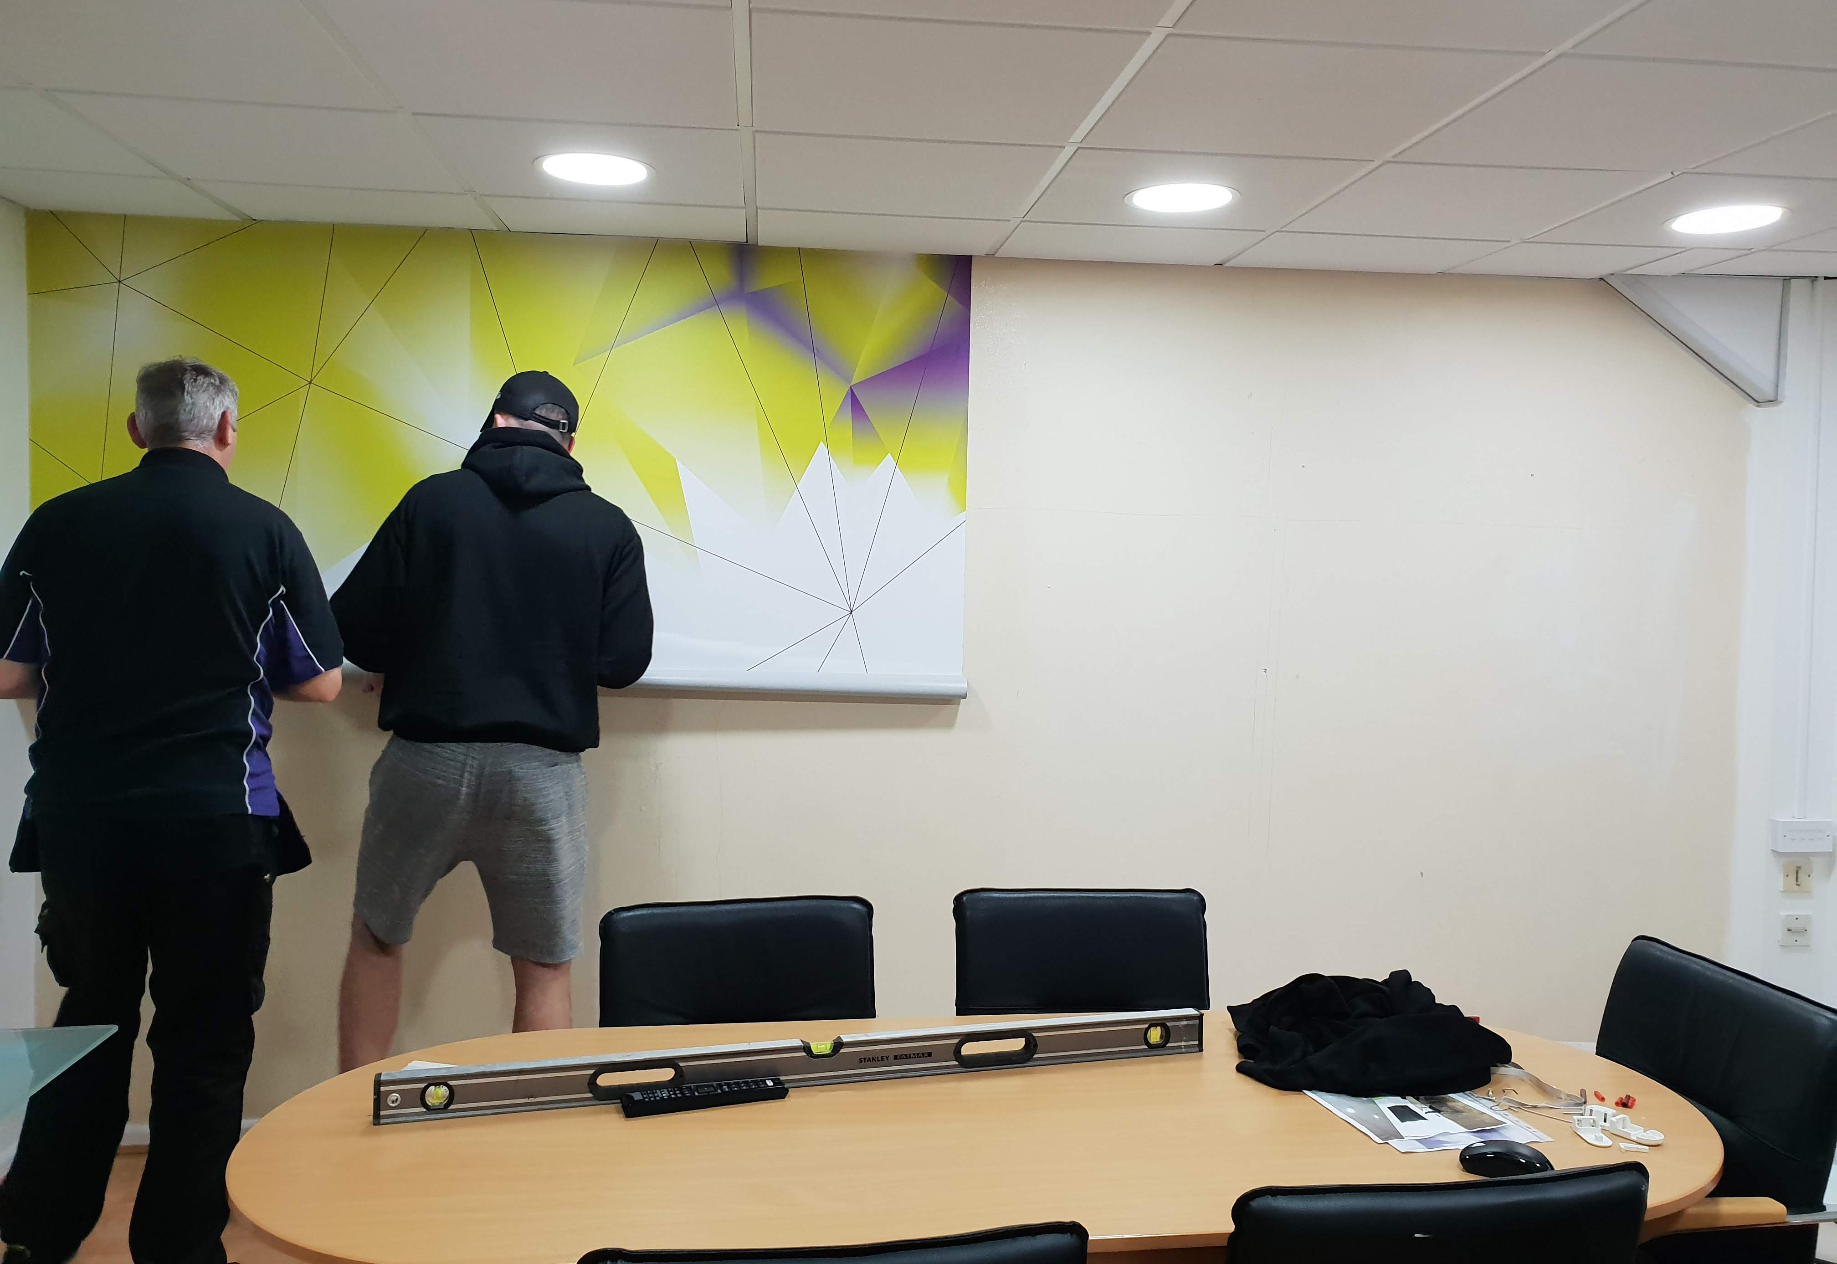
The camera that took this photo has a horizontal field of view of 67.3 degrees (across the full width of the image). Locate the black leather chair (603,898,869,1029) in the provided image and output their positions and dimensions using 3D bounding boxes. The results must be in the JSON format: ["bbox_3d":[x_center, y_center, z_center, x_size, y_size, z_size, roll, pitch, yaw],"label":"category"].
[{"bbox_3d":[-0.276,0.930,2.183,0.550,0.910,0.580,0,3,-12],"label":"black leather chair"}]

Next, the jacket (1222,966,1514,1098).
[{"bbox_3d":[0.693,0.605,2.174,0.430,0.135,0.310,1,4,-6],"label":"jacket"}]

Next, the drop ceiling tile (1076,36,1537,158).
[{"bbox_3d":[0.618,-0.886,2.305,0.595,0.020,0.595,1,4,-6],"label":"drop ceiling tile"}]

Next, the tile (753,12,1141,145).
[{"bbox_3d":[0.020,-0.894,2.243,0.595,0.020,0.595,1,4,-6],"label":"tile"}]

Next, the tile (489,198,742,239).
[{"bbox_3d":[-0.691,-0.970,3.228,0.595,0.018,0.373,1,4,-6],"label":"tile"}]

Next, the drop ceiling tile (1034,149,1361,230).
[{"bbox_3d":[0.554,-0.923,2.879,0.595,0.018,0.590,1,4,-6],"label":"drop ceiling tile"}]

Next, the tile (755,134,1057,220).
[{"bbox_3d":[-0.042,-0.930,2.814,0.595,0.018,0.590,1,4,-6],"label":"tile"}]

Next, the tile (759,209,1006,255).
[{"bbox_3d":[-0.094,-0.961,3.300,0.597,0.020,0.385,1,4,-6],"label":"tile"}]

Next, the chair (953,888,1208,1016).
[{"bbox_3d":[0.311,0.935,2.285,0.550,0.910,0.580,1,3,-6],"label":"chair"}]

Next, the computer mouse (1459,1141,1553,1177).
[{"bbox_3d":[0.754,0.668,1.759,0.110,0.036,0.064,2,4,22],"label":"computer mouse"}]

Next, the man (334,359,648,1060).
[{"bbox_3d":[-0.922,0.390,2.989,0.670,1.870,0.500,0,4,-14],"label":"man"}]

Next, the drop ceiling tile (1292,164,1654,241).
[{"bbox_3d":[1.150,-0.916,2.944,0.595,0.018,0.590,1,4,-6],"label":"drop ceiling tile"}]

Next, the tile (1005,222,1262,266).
[{"bbox_3d":[0.506,-0.953,3.363,0.597,0.020,0.385,1,4,-6],"label":"tile"}]

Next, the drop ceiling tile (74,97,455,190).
[{"bbox_3d":[-1.235,-0.945,2.684,0.595,0.018,0.590,1,4,-6],"label":"drop ceiling tile"}]

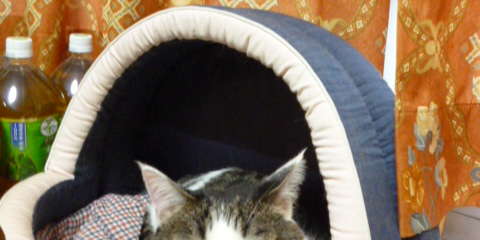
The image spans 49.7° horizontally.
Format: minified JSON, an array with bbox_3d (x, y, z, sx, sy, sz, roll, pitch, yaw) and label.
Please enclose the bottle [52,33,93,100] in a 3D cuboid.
[{"bbox_3d":[-0.224,0.033,0.740,0.100,0.306,0.096,3,13,3],"label":"bottle"}]

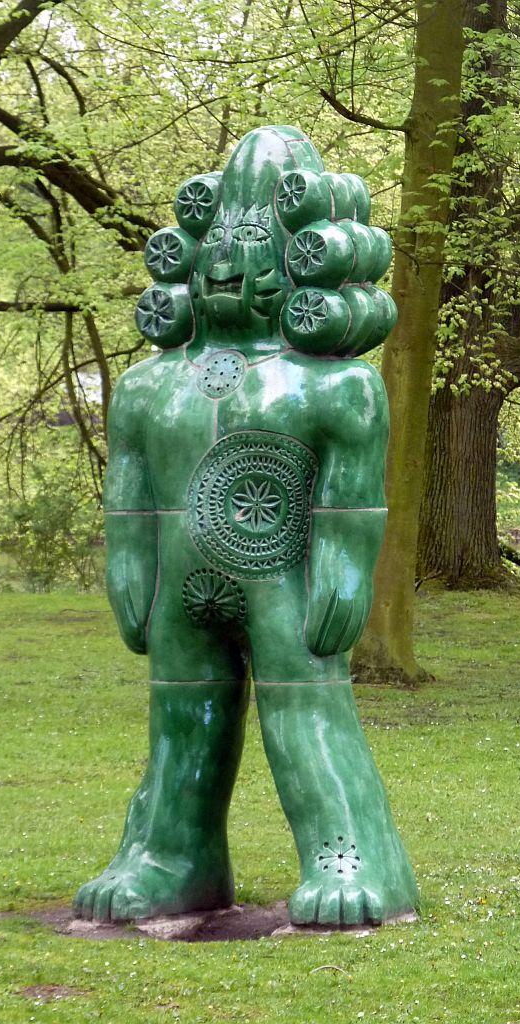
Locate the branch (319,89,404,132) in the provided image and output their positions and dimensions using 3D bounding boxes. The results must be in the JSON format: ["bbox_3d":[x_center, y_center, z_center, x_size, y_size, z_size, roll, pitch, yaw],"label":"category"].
[{"bbox_3d":[0.621,-2.450,24.700,0.530,0.270,0.220,0,1,0],"label":"branch"}]

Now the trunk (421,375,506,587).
[{"bbox_3d":[1.840,-0.266,37.600,0.830,1.950,0.820,0,1,0],"label":"trunk"}]

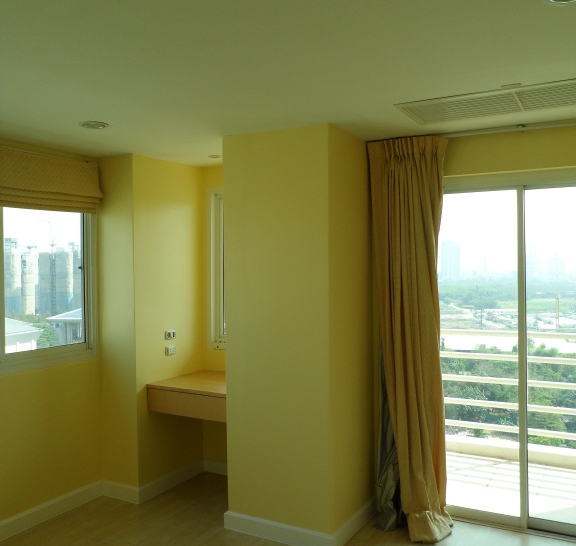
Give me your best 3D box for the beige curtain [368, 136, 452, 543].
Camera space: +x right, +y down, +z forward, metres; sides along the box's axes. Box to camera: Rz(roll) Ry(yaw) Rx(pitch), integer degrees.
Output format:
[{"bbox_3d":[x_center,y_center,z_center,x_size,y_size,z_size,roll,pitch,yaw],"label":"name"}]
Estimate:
[{"bbox_3d":[0.718,0.365,3.452,0.512,2.352,0.304,0,1,29],"label":"beige curtain"}]

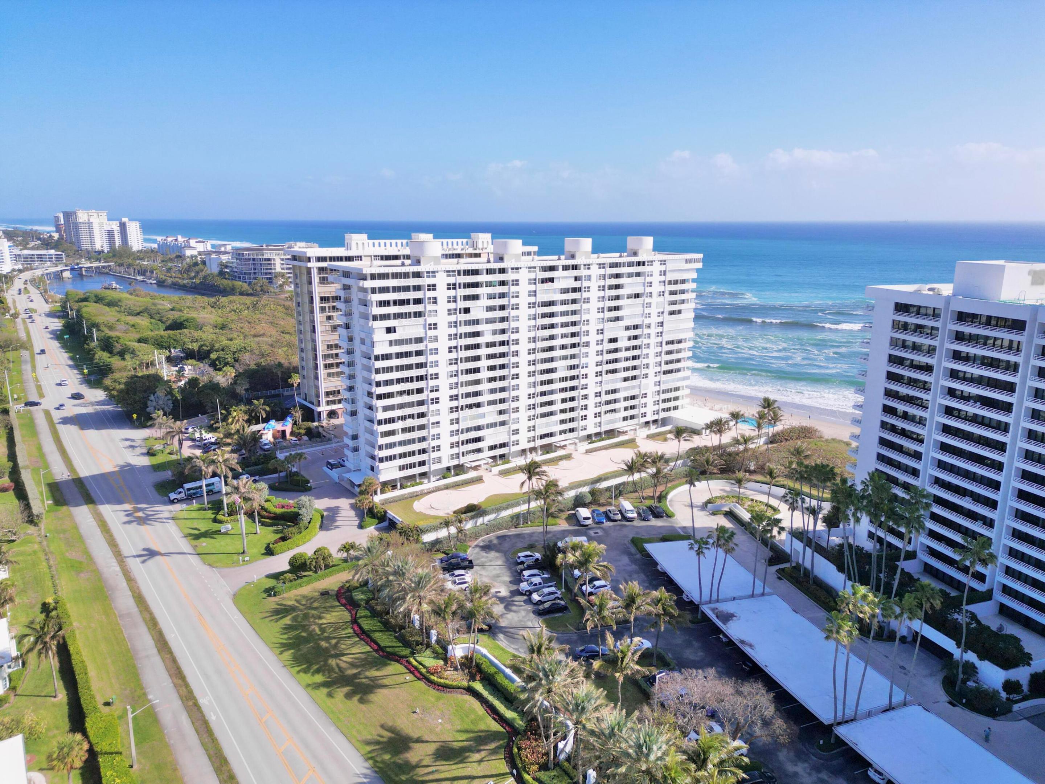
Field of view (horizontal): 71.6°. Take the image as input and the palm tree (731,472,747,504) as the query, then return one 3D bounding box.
[{"bbox_3d":[44.574,19.762,148.720,4.000,7.000,4.000,0,13,0],"label":"palm tree"}]

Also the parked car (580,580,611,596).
[{"bbox_3d":[11.670,30.713,113.628,4.550,1.680,1.870,-5,15,-22],"label":"parked car"}]

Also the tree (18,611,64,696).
[{"bbox_3d":[-57.012,31.556,86.955,5.700,11.714,5.700,-10,17,-35],"label":"tree"}]

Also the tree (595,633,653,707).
[{"bbox_3d":[11.370,32.630,82.275,7.200,12.118,7.200,2,14,9],"label":"tree"}]

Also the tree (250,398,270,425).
[{"bbox_3d":[-69.048,6.183,191.705,5.100,9.400,5.100,0,13,0],"label":"tree"}]

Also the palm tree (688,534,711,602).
[{"bbox_3d":[25.788,26.872,103.783,3.100,12.400,3.100,0,13,0],"label":"palm tree"}]

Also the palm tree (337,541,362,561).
[{"bbox_3d":[-28.499,26.383,119.740,3.800,3.810,3.800,0,13,0],"label":"palm tree"}]

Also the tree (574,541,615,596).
[{"bbox_3d":[10.090,27.185,105.683,6.200,11.752,6.200,1,14,6],"label":"tree"}]

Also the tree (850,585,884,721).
[{"bbox_3d":[37.015,29.809,79.204,3.900,19.152,3.700,7,15,27],"label":"tree"}]

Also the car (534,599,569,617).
[{"bbox_3d":[4.340,31.603,107.514,4.800,1.480,1.870,-6,15,-23],"label":"car"}]

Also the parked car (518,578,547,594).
[{"bbox_3d":[2.447,30.574,113.892,5.400,1.750,1.900,-6,15,-24],"label":"parked car"}]

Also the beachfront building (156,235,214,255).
[{"bbox_3d":[-417.561,-171.465,893.312,32.000,30.000,125.000,-10,17,-37],"label":"beachfront building"}]

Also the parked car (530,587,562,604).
[{"bbox_3d":[3.607,30.328,108.124,4.720,1.700,1.920,-5,14,-19],"label":"parked car"}]

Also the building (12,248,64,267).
[{"bbox_3d":[-552.730,-152.522,827.131,54.000,16.600,20.000,-6,15,-24],"label":"building"}]

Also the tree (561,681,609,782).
[{"bbox_3d":[6.044,33.663,70.383,5.200,12.790,5.200,0,13,0],"label":"tree"}]

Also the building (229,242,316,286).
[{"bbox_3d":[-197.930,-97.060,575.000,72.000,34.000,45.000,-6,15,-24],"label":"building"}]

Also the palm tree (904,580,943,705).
[{"bbox_3d":[44.215,28.918,81.064,4.000,17.240,4.000,0,13,0],"label":"palm tree"}]

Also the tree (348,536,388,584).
[{"bbox_3d":[-22.730,26.762,108.990,6.400,10.882,6.400,-3,14,-12],"label":"tree"}]

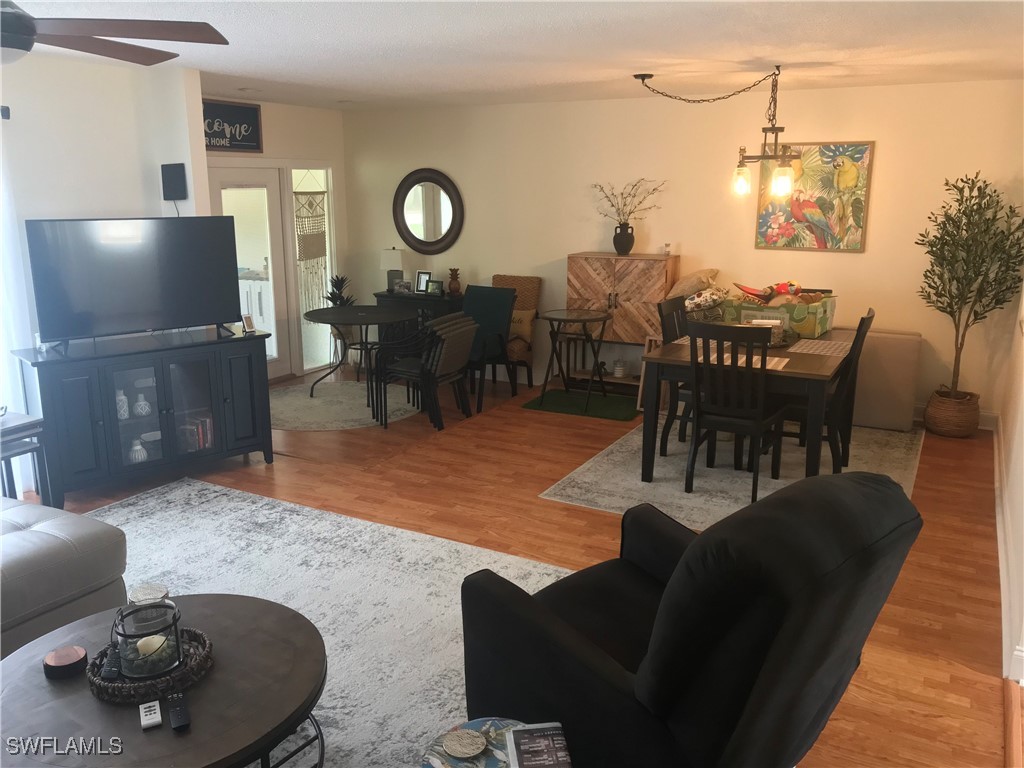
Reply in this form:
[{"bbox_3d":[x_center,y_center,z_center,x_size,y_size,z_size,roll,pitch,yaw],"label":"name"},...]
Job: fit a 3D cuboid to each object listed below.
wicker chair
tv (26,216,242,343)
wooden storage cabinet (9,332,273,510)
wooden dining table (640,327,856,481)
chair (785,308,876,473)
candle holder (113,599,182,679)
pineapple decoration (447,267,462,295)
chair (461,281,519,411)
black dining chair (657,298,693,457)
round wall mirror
[{"bbox_3d":[-0.058,-0.443,7.577,0.480,1.020,0.530,8,16,28],"label":"wicker chair"},{"bbox_3d":[-2.146,-0.592,4.827,1.120,0.730,0.230,-11,18,-37],"label":"tv"},{"bbox_3d":[-2.154,0.157,5.029,1.320,0.830,0.465,-11,18,-38],"label":"wooden storage cabinet"},{"bbox_3d":[1.567,0.119,5.328,1.030,0.770,1.510,7,16,27],"label":"wooden dining table"},{"bbox_3d":[1.857,0.035,5.154,0.590,1.020,0.460,8,16,28],"label":"chair"},{"bbox_3d":[-0.995,0.698,2.273,0.157,0.147,0.157,0,14,0],"label":"candle holder"},{"bbox_3d":[-0.548,-0.957,7.920,0.125,0.250,0.110,8,16,28],"label":"pineapple decoration"},{"bbox_3d":[-0.305,-0.322,7.200,0.580,0.965,0.680,8,16,28],"label":"chair"},{"bbox_3d":[1.278,-0.032,5.485,0.570,1.015,0.450,9,16,31],"label":"black dining chair"},{"bbox_3d":[-0.804,-1.658,7.996,0.820,0.815,0.050,8,16,28],"label":"round wall mirror"}]

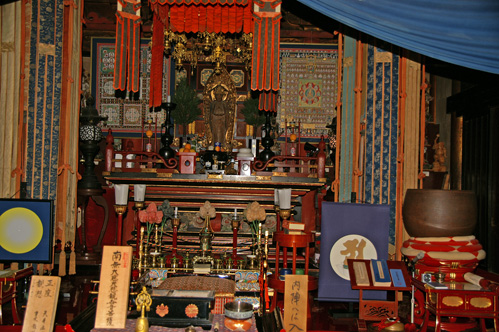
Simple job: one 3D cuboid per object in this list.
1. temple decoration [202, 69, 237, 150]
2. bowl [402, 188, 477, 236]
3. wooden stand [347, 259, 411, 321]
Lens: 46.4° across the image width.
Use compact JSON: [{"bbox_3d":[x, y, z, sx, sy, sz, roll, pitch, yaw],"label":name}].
[{"bbox_3d":[-0.345,-0.655,6.700,0.390,0.960,0.310,1,-1,0],"label":"temple decoration"},{"bbox_3d":[1.283,0.326,3.950,0.500,0.325,0.500,1,-1,0],"label":"bowl"},{"bbox_3d":[0.840,0.825,3.820,0.400,0.410,0.230,1,-1,0],"label":"wooden stand"}]

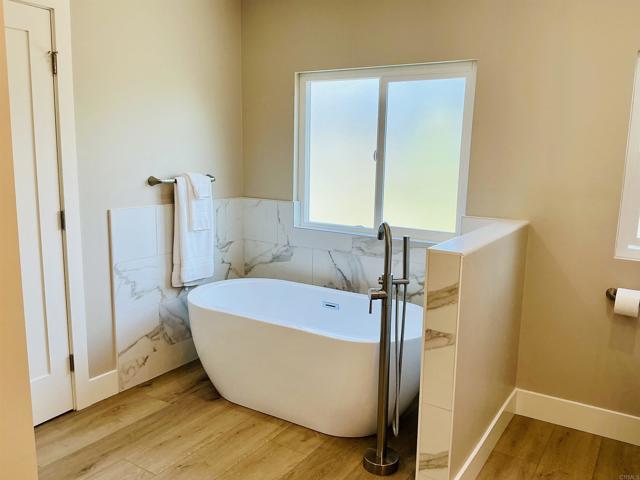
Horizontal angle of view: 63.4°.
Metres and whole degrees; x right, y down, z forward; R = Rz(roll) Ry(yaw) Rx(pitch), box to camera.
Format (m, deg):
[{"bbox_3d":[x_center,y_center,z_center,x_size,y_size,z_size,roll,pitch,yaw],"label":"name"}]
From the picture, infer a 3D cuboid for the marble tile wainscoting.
[{"bbox_3d":[-0.094,0.398,2.954,1.867,1.085,1.128,7,11,32],"label":"marble tile wainscoting"}]

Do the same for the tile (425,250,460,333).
[{"bbox_3d":[0.455,0.191,1.902,0.128,0.300,0.015,7,11,32],"label":"tile"}]

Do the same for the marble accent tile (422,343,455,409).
[{"bbox_3d":[0.449,0.512,1.956,0.128,0.242,0.015,7,11,32],"label":"marble accent tile"}]

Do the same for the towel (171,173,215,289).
[{"bbox_3d":[-0.821,-0.066,3.342,0.086,0.701,0.331,7,11,32],"label":"towel"}]

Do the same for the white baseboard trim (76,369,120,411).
[{"bbox_3d":[-1.252,0.855,2.950,0.017,0.146,0.259,7,11,32],"label":"white baseboard trim"}]

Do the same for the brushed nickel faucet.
[{"bbox_3d":[0.293,0.486,2.345,0.182,1.129,0.278,0,10,-4],"label":"brushed nickel faucet"}]

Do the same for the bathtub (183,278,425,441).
[{"bbox_3d":[-0.096,0.649,2.965,1.493,0.586,0.768,7,11,32],"label":"bathtub"}]

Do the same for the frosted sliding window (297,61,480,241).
[{"bbox_3d":[0.350,-0.540,3.225,1.195,1.016,0.077,7,11,32],"label":"frosted sliding window"}]

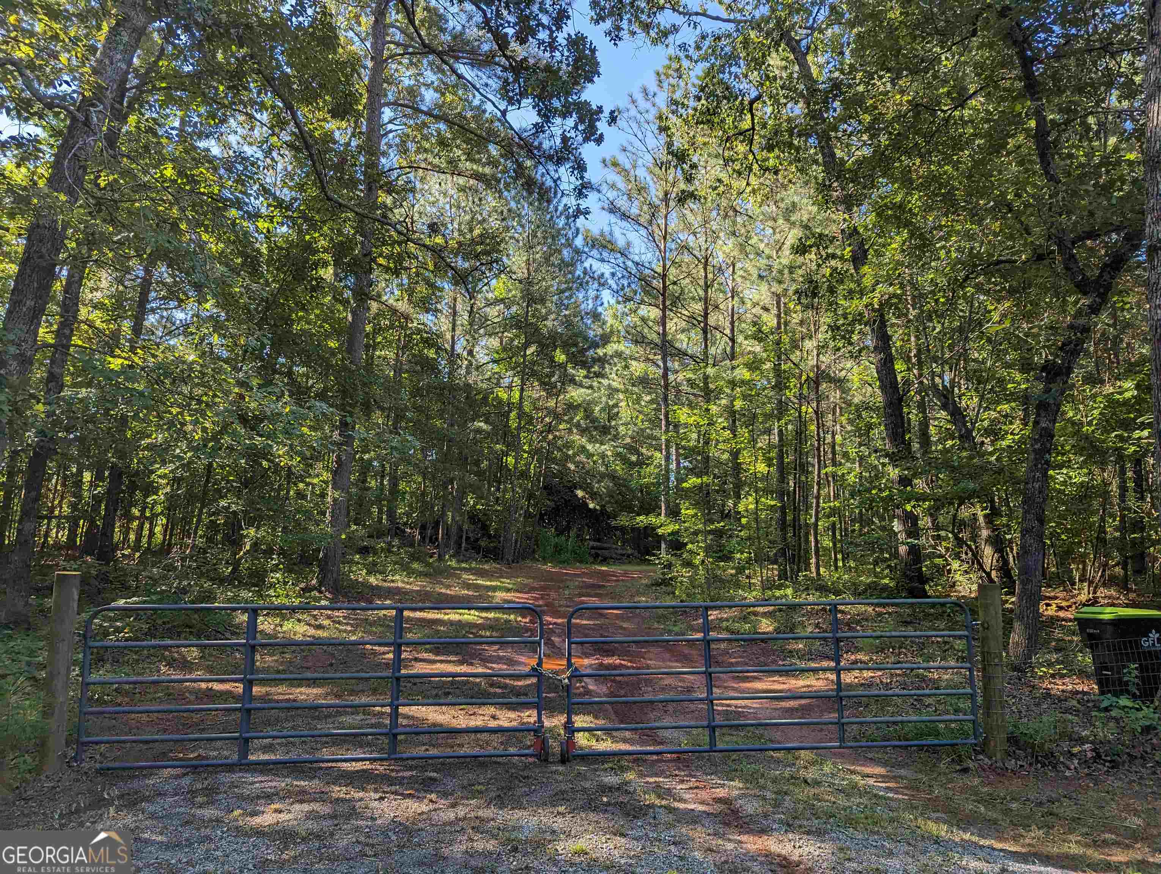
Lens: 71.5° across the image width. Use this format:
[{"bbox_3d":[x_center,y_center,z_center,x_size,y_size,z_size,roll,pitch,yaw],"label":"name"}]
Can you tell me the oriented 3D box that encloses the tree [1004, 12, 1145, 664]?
[{"bbox_3d":[6.950,-1.591,11.569,2.000,9.500,1.400,-4,-8,31],"label":"tree"}]

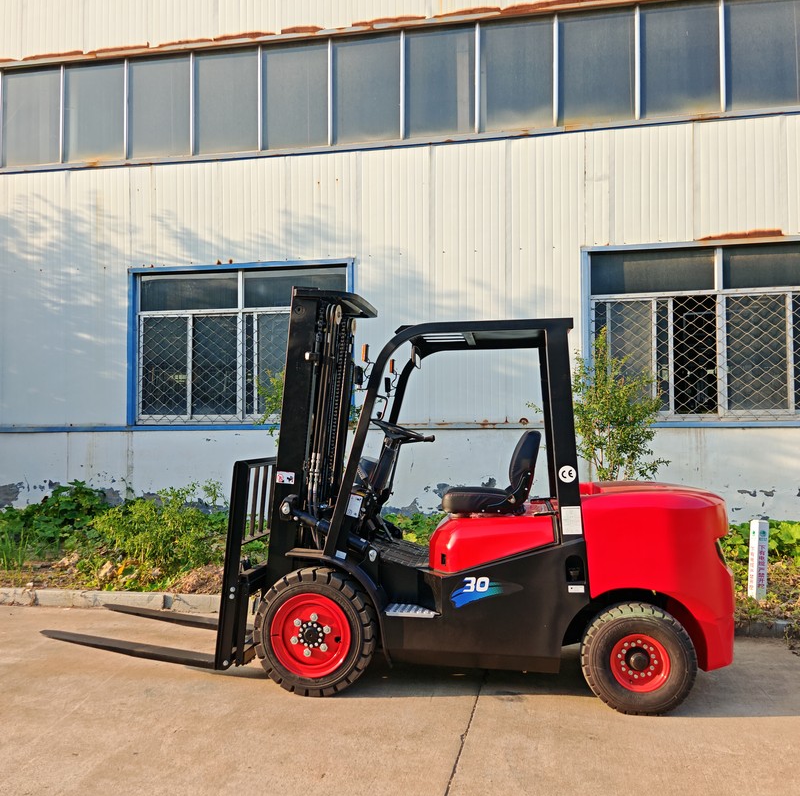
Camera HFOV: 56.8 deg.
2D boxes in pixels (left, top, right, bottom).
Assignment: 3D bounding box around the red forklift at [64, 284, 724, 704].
[{"bbox_3d":[-0.159,0.500,4.685,4.130,2.340,1.240,0,-2,10],"label":"red forklift"}]

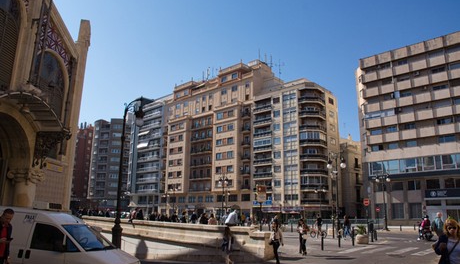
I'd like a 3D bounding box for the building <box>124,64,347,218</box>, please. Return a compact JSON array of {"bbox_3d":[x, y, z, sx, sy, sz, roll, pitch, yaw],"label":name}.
[{"bbox_3d":[-2.801,4.033,98.983,67.500,40.200,18.000,-11,-18,42],"label":"building"}]

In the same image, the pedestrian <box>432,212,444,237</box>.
[{"bbox_3d":[9.177,4.392,15.005,0.550,1.730,0.420,-7,-16,33],"label":"pedestrian"}]

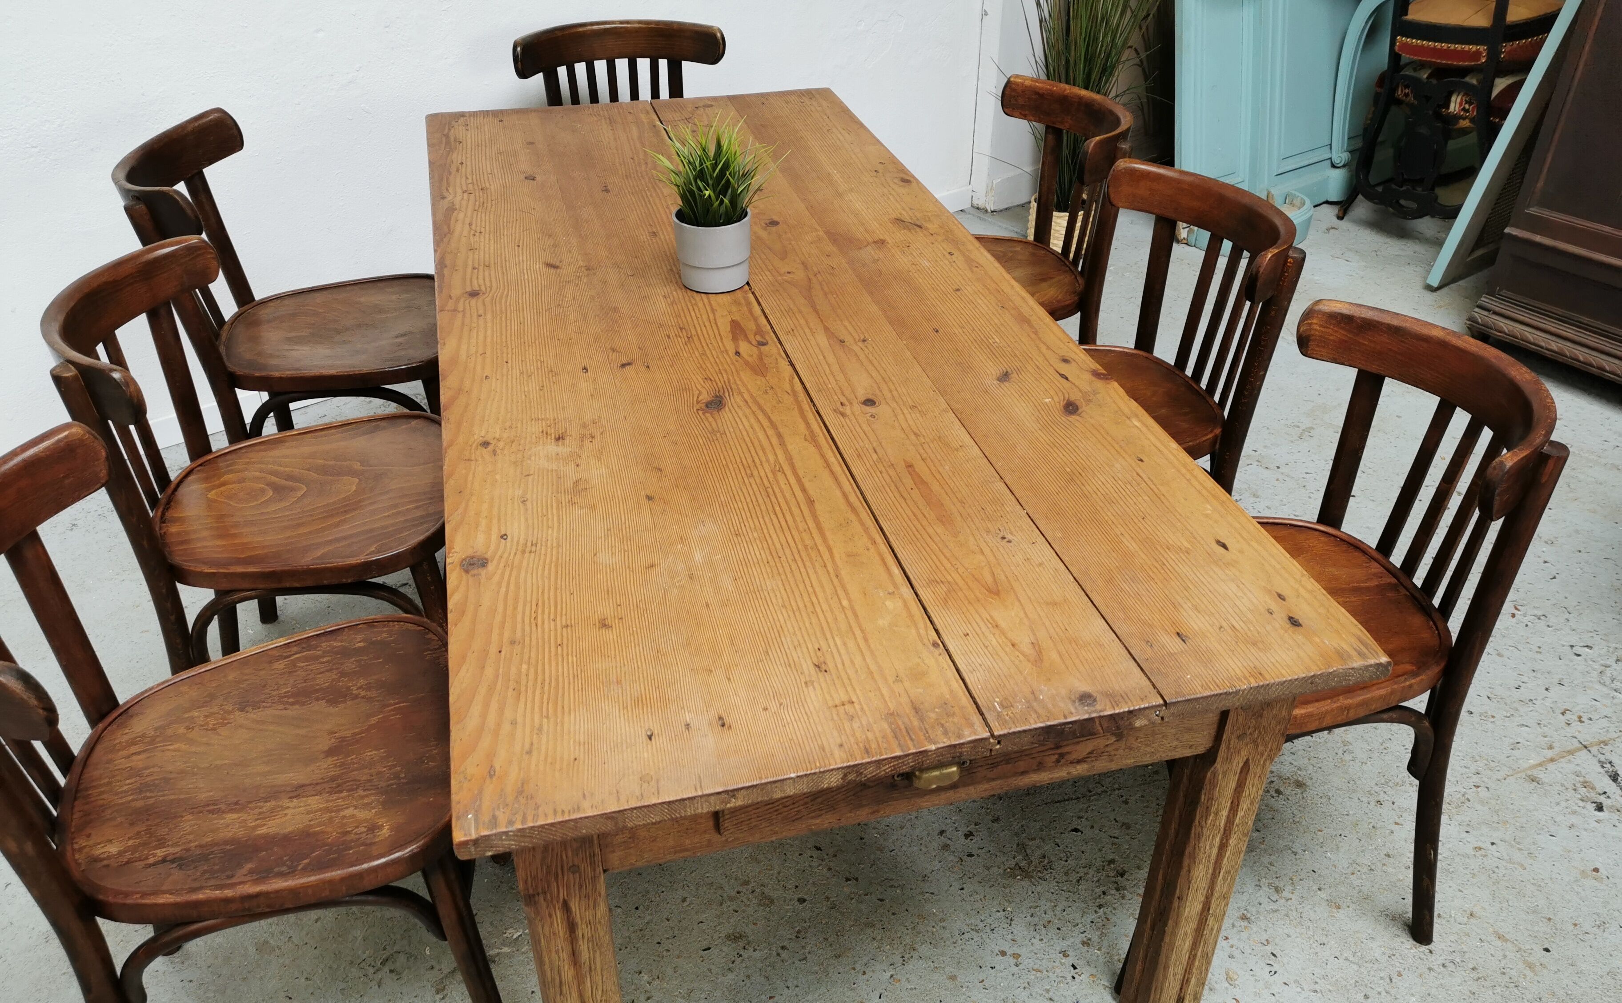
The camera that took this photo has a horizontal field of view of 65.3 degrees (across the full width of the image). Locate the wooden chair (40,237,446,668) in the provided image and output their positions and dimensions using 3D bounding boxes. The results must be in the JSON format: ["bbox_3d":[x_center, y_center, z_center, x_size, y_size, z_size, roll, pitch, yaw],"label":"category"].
[{"bbox_3d":[-0.730,0.056,1.860,0.490,0.812,0.437,-6,34,-11],"label":"wooden chair"}]

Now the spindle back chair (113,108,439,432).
[{"bbox_3d":[-0.865,-0.245,2.312,0.490,0.812,0.437,-11,35,-17],"label":"spindle back chair"}]

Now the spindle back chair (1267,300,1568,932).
[{"bbox_3d":[0.603,0.196,1.683,0.490,0.812,0.437,-6,34,-10],"label":"spindle back chair"}]

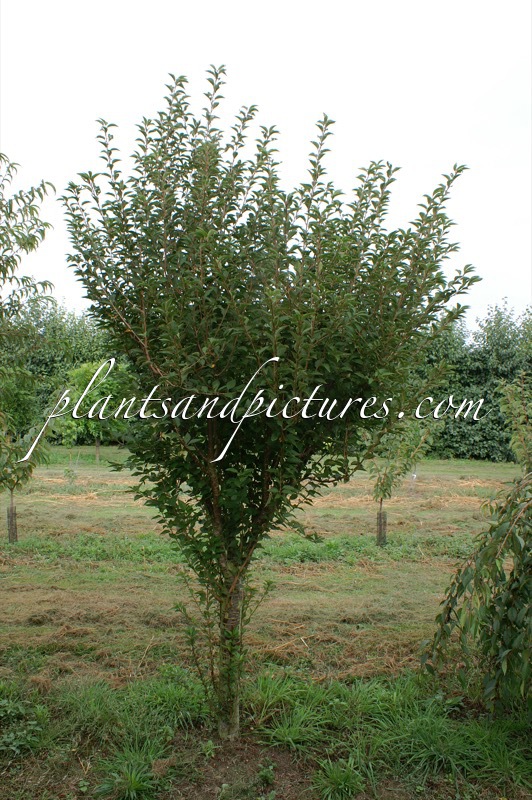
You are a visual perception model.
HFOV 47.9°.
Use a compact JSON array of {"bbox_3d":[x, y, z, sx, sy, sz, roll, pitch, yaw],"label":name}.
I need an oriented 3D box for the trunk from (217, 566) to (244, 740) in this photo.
[{"bbox_3d":[-0.188,1.338,3.170,0.135,0.910,0.130,0,-3,0],"label":"trunk"}]

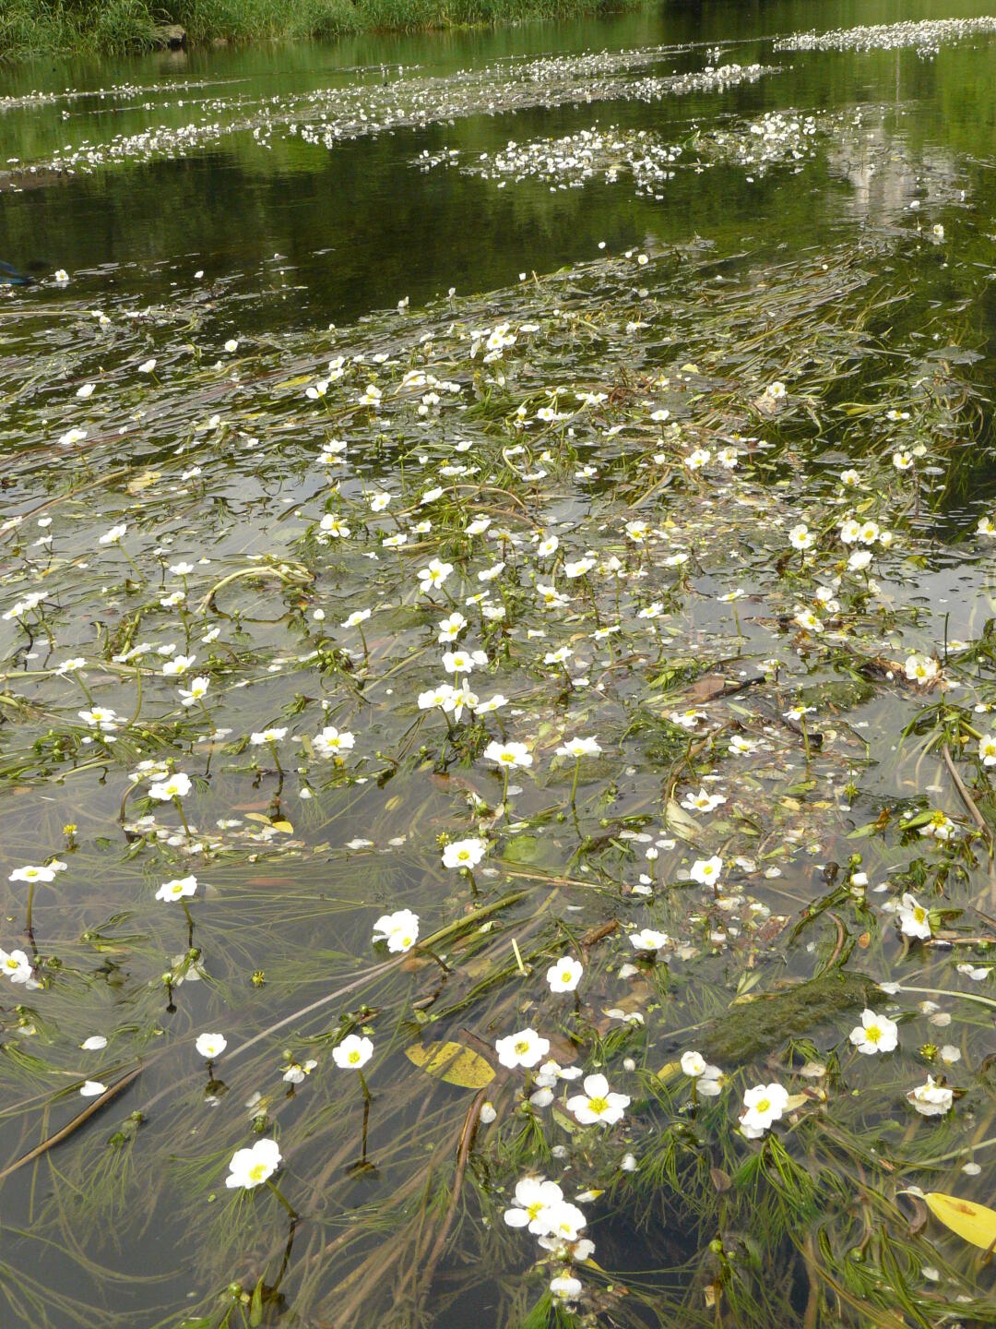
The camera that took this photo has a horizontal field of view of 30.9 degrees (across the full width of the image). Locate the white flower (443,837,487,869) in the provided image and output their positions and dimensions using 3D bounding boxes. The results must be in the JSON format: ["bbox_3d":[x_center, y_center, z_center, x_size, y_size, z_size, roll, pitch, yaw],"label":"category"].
[{"bbox_3d":[-0.019,0.107,1.021,0.024,0.008,0.024,-10,30,6],"label":"white flower"}]

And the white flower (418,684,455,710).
[{"bbox_3d":[-0.047,0.025,1.397,0.029,0.011,0.029,-19,28,4],"label":"white flower"}]

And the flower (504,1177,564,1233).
[{"bbox_3d":[0.018,0.253,0.845,0.030,0.010,0.030,-6,55,8],"label":"flower"}]

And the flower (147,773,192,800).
[{"bbox_3d":[-0.205,0.076,1.130,0.025,0.008,0.025,-20,25,-11],"label":"flower"}]

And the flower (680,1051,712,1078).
[{"bbox_3d":[0.096,0.194,0.877,0.013,0.010,0.013,0,22,6],"label":"flower"}]

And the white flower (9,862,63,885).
[{"bbox_3d":[-0.293,0.132,1.136,0.030,0.009,0.030,-9,18,-15],"label":"white flower"}]

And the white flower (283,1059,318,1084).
[{"bbox_3d":[-0.094,0.194,0.861,0.017,0.010,0.013,-7,20,-8],"label":"white flower"}]

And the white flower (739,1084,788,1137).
[{"bbox_3d":[0.135,0.224,0.912,0.027,0.009,0.027,-11,51,13],"label":"white flower"}]

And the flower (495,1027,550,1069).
[{"bbox_3d":[0.013,0.192,0.896,0.027,0.007,0.027,-8,23,-1],"label":"flower"}]

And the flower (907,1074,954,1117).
[{"bbox_3d":[0.207,0.206,0.862,0.021,0.012,0.021,3,22,14],"label":"flower"}]

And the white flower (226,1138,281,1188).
[{"bbox_3d":[-0.109,0.226,0.812,0.029,0.006,0.029,-35,23,-15],"label":"white flower"}]

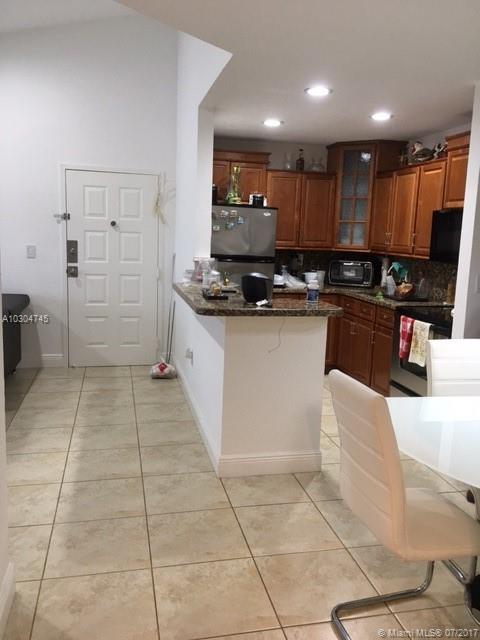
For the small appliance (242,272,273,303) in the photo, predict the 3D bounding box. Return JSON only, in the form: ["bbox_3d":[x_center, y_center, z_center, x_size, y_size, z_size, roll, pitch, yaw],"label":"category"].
[{"bbox_3d":[0.090,-0.203,3.406,0.165,0.180,0.200,-1,9,-13],"label":"small appliance"}]

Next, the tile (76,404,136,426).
[{"bbox_3d":[-1.066,0.769,4.275,0.452,0.014,0.452,0,9,-13],"label":"tile"}]

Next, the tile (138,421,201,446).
[{"bbox_3d":[-0.516,0.840,3.935,0.455,0.010,0.451,-1,9,-13],"label":"tile"}]

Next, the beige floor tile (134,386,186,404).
[{"bbox_3d":[-0.710,0.687,4.766,0.446,0.010,0.446,0,9,-13],"label":"beige floor tile"}]

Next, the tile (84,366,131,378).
[{"bbox_3d":[-1.361,0.553,5.568,0.450,0.012,0.450,0,9,-13],"label":"tile"}]

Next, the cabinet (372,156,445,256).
[{"bbox_3d":[1.674,-1.013,5.051,0.328,0.805,1.192,0,9,-13],"label":"cabinet"}]

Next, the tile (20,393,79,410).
[{"bbox_3d":[-1.591,0.691,4.564,0.446,0.010,0.446,0,9,-13],"label":"tile"}]

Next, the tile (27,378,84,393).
[{"bbox_3d":[-1.703,0.627,5.029,0.450,0.012,0.450,0,9,-13],"label":"tile"}]

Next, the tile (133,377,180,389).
[{"bbox_3d":[-0.825,0.619,5.257,0.452,0.014,0.452,0,9,-13],"label":"tile"}]

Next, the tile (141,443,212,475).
[{"bbox_3d":[-0.415,0.913,3.500,0.455,0.010,0.451,-1,9,-13],"label":"tile"}]

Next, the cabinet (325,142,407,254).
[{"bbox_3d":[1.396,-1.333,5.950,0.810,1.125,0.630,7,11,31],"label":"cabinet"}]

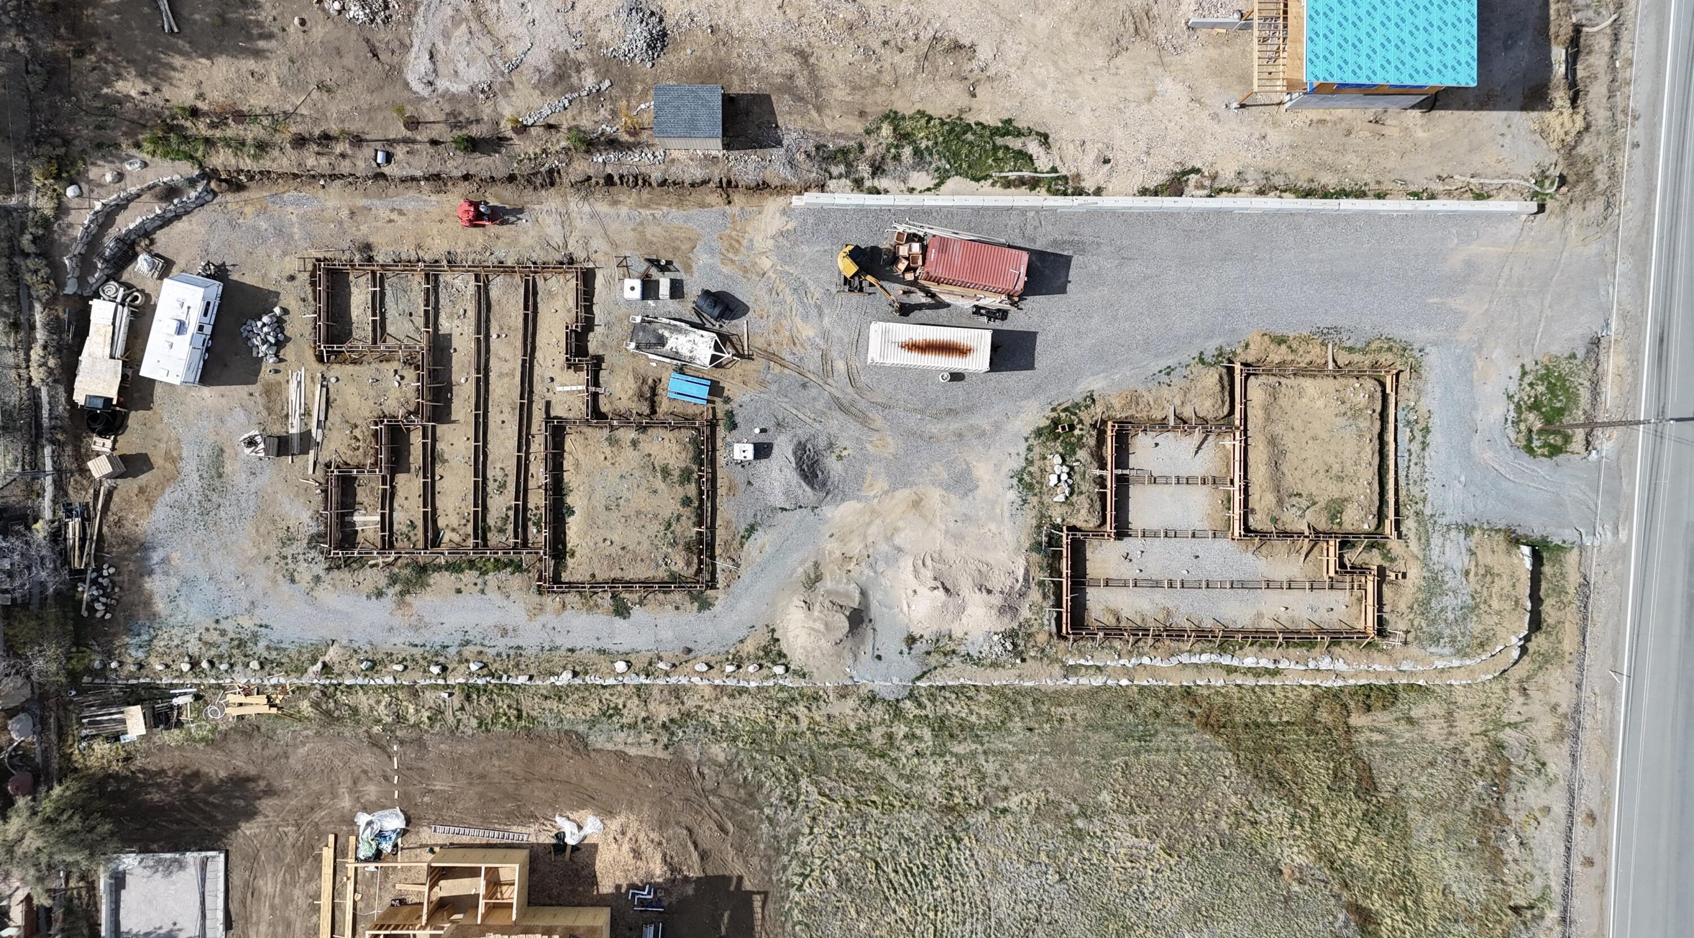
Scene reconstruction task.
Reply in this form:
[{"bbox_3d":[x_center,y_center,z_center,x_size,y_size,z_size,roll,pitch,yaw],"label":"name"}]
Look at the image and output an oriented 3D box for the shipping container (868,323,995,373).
[{"bbox_3d":[5.190,-7.540,73.700,7.360,2.590,2.440,4,90,0],"label":"shipping container"}]

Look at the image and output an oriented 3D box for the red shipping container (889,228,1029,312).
[{"bbox_3d":[8.090,-12.680,73.700,6.060,2.590,2.440,10,90,0],"label":"red shipping container"}]

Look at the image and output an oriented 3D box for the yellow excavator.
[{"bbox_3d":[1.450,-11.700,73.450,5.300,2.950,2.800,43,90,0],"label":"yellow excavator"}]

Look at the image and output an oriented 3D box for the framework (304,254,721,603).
[{"bbox_3d":[-21.070,-2.630,74.450,25.000,1.100,20.900,0,90,0],"label":"framework"}]

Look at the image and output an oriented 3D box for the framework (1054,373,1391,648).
[{"bbox_3d":[24.250,2.170,74.450,21.150,1.100,17.100,0,90,0],"label":"framework"}]

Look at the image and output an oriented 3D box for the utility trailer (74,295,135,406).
[{"bbox_3d":[-46.800,-7.240,74.300,2.600,1.400,6.700,9,90,0],"label":"utility trailer"}]

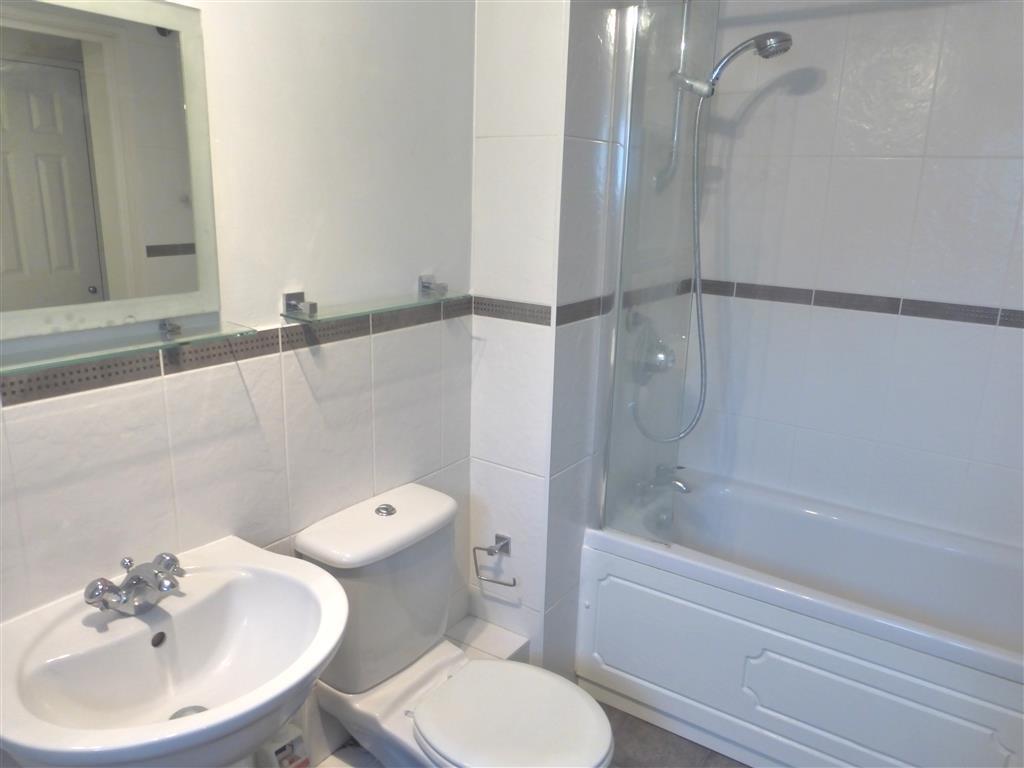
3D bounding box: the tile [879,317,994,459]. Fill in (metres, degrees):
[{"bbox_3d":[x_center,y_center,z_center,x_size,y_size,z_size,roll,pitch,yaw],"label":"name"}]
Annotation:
[{"bbox_3d":[1.272,0.009,2.138,0.250,0.401,0.010,12,18,33],"label":"tile"}]

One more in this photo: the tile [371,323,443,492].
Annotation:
[{"bbox_3d":[-0.257,0.058,1.770,0.010,0.400,0.243,12,18,33],"label":"tile"}]

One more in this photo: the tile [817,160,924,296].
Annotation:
[{"bbox_3d":[1.079,-0.476,2.159,0.250,0.401,0.010,12,18,33],"label":"tile"}]

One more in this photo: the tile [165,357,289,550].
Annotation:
[{"bbox_3d":[-0.539,0.155,1.377,0.010,0.400,0.243,12,18,33],"label":"tile"}]

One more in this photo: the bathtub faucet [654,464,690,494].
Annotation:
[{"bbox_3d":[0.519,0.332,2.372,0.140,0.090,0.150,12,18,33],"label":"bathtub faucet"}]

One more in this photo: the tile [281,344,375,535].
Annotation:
[{"bbox_3d":[-0.404,0.108,1.586,0.010,0.401,0.250,12,18,33],"label":"tile"}]

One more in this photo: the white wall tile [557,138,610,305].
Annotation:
[{"bbox_3d":[0.182,-0.410,1.814,0.010,0.401,0.234,12,18,33],"label":"white wall tile"}]

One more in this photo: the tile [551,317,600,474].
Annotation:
[{"bbox_3d":[0.170,0.032,1.932,0.010,0.401,0.234,12,18,33],"label":"tile"}]

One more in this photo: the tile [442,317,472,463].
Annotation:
[{"bbox_3d":[-0.151,0.021,1.918,0.010,0.400,0.121,12,18,33],"label":"tile"}]

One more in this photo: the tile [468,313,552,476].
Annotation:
[{"bbox_3d":[-0.007,0.030,1.901,0.245,0.400,0.010,12,18,33],"label":"tile"}]

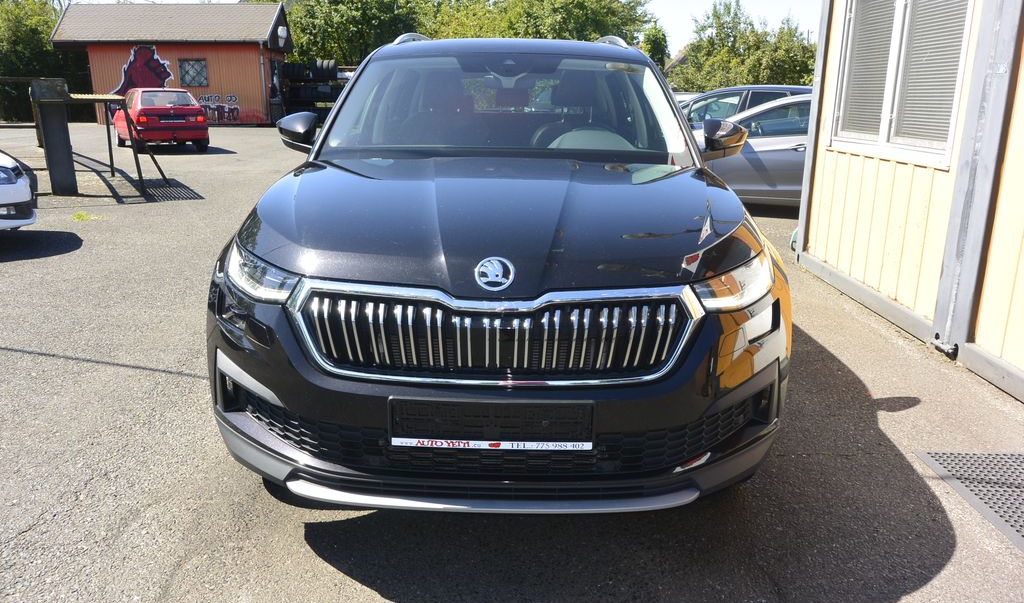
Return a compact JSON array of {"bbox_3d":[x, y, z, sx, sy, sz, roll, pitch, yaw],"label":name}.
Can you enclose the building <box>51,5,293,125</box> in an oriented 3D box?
[{"bbox_3d":[-11.633,-8.324,27.086,7.653,4.064,2.915,2,15,5],"label":"building"}]

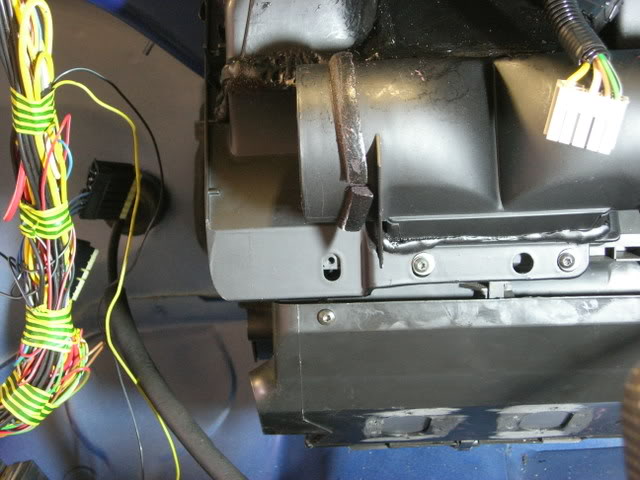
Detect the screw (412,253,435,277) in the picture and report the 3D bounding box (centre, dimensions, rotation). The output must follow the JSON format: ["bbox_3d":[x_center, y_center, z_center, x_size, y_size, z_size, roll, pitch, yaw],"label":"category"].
[{"bbox_3d":[0.063,0.015,0.810,0.014,0.014,0.015,0,-2,5],"label":"screw"}]

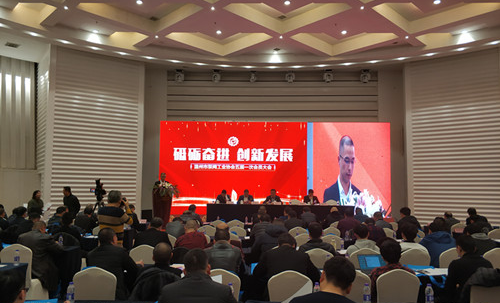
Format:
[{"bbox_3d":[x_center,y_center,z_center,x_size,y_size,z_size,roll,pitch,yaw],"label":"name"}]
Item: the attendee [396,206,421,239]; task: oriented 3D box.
[{"bbox_3d":[3.426,1.941,8.702,0.520,1.340,0.800,3,-6,-25],"label":"attendee"}]

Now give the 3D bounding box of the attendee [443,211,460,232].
[{"bbox_3d":[4.925,2.061,9.449,0.540,1.220,0.750,1,-5,-12],"label":"attendee"}]

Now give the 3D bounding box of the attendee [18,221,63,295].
[{"bbox_3d":[-2.935,1.642,5.662,0.550,1.240,0.850,-3,-7,32],"label":"attendee"}]

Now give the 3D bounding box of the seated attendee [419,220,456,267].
[{"bbox_3d":[2.823,1.691,5.818,0.570,1.280,0.750,0,-5,-5],"label":"seated attendee"}]

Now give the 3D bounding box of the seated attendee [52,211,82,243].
[{"bbox_3d":[-3.253,1.714,6.865,0.540,1.260,0.780,-1,-6,12],"label":"seated attendee"}]

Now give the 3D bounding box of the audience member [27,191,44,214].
[{"bbox_3d":[-5.463,1.806,9.868,0.380,1.620,0.460,-1,-6,15],"label":"audience member"}]

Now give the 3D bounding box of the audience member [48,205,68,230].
[{"bbox_3d":[-4.081,1.832,8.259,0.540,1.280,0.780,-1,-6,15],"label":"audience member"}]

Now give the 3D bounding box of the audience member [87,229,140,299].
[{"bbox_3d":[-1.483,1.448,4.129,0.580,1.290,0.820,-1,-6,14],"label":"audience member"}]

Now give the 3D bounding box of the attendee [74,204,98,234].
[{"bbox_3d":[-3.697,1.936,8.757,0.560,1.340,0.750,-1,-5,8],"label":"attendee"}]

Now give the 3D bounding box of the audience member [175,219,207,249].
[{"bbox_3d":[-0.843,1.597,5.471,0.520,1.260,0.800,0,-6,3],"label":"audience member"}]

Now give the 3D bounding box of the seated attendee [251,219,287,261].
[{"bbox_3d":[0.281,1.700,5.867,0.600,1.270,0.750,0,-5,5],"label":"seated attendee"}]

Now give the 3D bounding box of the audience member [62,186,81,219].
[{"bbox_3d":[-4.493,1.801,9.766,0.400,1.720,0.500,4,-7,-34],"label":"audience member"}]

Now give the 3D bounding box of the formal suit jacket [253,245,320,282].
[{"bbox_3d":[0.402,1.380,4.270,0.700,0.690,0.520,0,-5,0],"label":"formal suit jacket"}]

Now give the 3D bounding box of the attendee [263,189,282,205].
[{"bbox_3d":[0.801,1.984,13.570,0.580,1.250,0.750,0,-6,0],"label":"attendee"}]

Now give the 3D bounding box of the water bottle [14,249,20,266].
[{"bbox_3d":[-3.087,1.411,5.171,0.065,0.215,0.065,0,-5,0],"label":"water bottle"}]

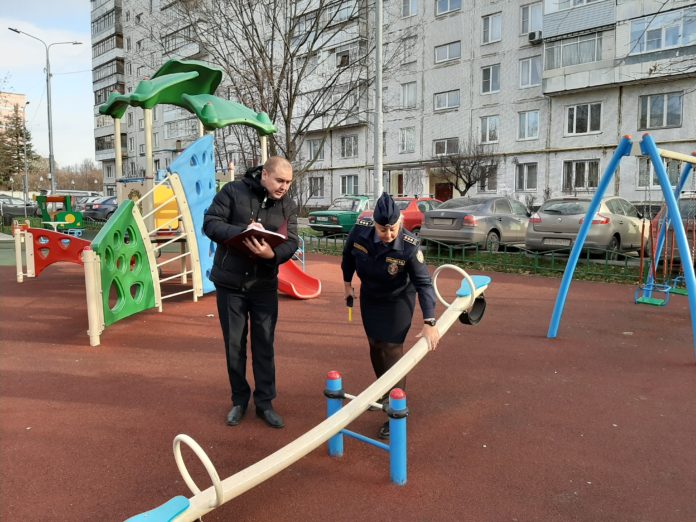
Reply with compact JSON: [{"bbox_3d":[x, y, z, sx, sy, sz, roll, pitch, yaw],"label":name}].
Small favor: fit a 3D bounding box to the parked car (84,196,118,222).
[{"bbox_3d":[-12.475,-2.930,29.946,1.780,1.470,4.500,4,7,33],"label":"parked car"}]

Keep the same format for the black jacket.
[{"bbox_3d":[-0.632,-0.214,3.390,0.600,0.770,0.440,-3,7,-28],"label":"black jacket"}]

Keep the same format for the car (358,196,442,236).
[{"bbox_3d":[2.279,-1.358,17.308,1.670,1.440,4.250,6,8,43],"label":"car"}]

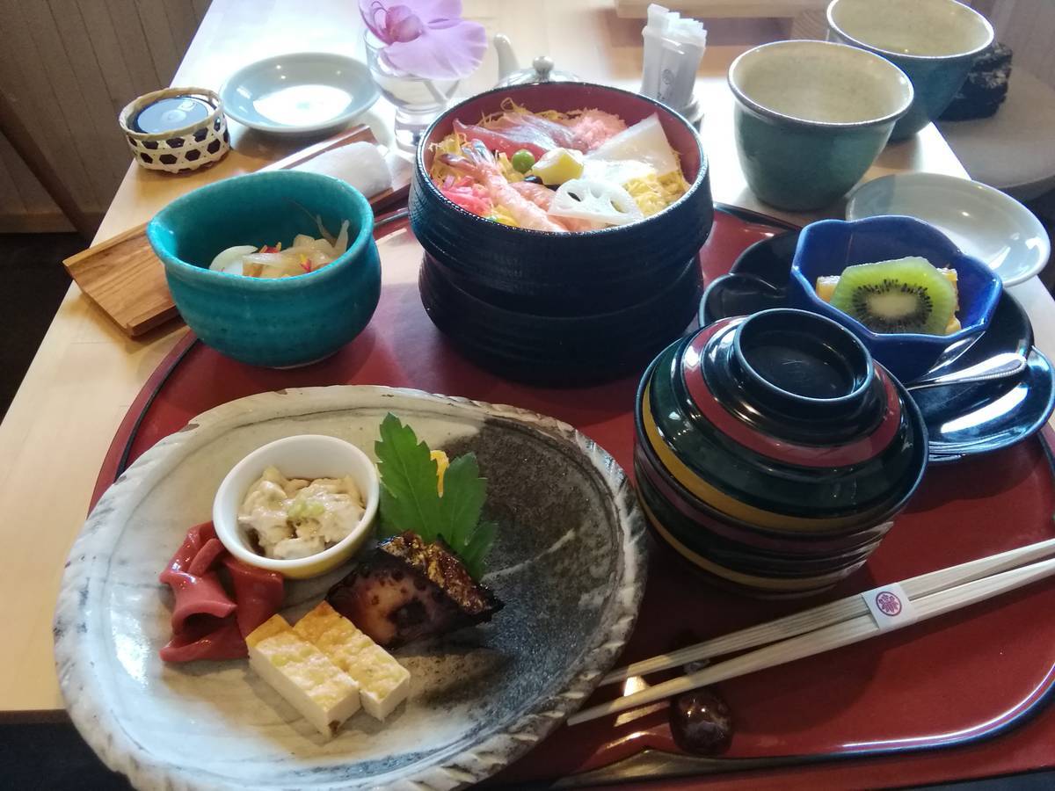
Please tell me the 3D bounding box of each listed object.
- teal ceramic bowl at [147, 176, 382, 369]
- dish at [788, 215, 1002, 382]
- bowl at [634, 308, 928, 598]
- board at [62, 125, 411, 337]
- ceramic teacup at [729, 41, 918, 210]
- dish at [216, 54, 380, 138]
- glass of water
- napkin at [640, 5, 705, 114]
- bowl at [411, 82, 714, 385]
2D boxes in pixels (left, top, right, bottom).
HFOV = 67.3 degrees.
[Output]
[{"bbox_3d":[-0.123,-0.058,0.389,0.105,0.062,0.100,0,48,0],"label":"teal ceramic bowl"},{"bbox_3d":[0.163,-0.038,0.366,0.088,0.049,0.085,0,48,0],"label":"dish"},{"bbox_3d":[0.096,0.013,0.308,0.107,0.086,0.107,0,48,0],"label":"bowl"},{"bbox_3d":[-0.160,-0.108,0.484,0.214,0.011,0.075,-36,57,-28],"label":"board"},{"bbox_3d":[0.175,-0.167,0.499,0.107,0.067,0.107,0,48,0],"label":"ceramic teacup"},{"bbox_3d":[-0.163,-0.214,0.575,0.116,0.018,0.116,0,48,0],"label":"dish"},{"bbox_3d":[-0.074,-0.204,0.532,0.061,0.069,0.061,0,48,0],"label":"glass of water"},{"bbox_3d":[0.096,-0.221,0.534,0.042,0.076,0.031,24,52,20],"label":"napkin"},{"bbox_3d":[0.016,-0.082,0.393,0.144,0.089,0.144,0,48,0],"label":"bowl"}]

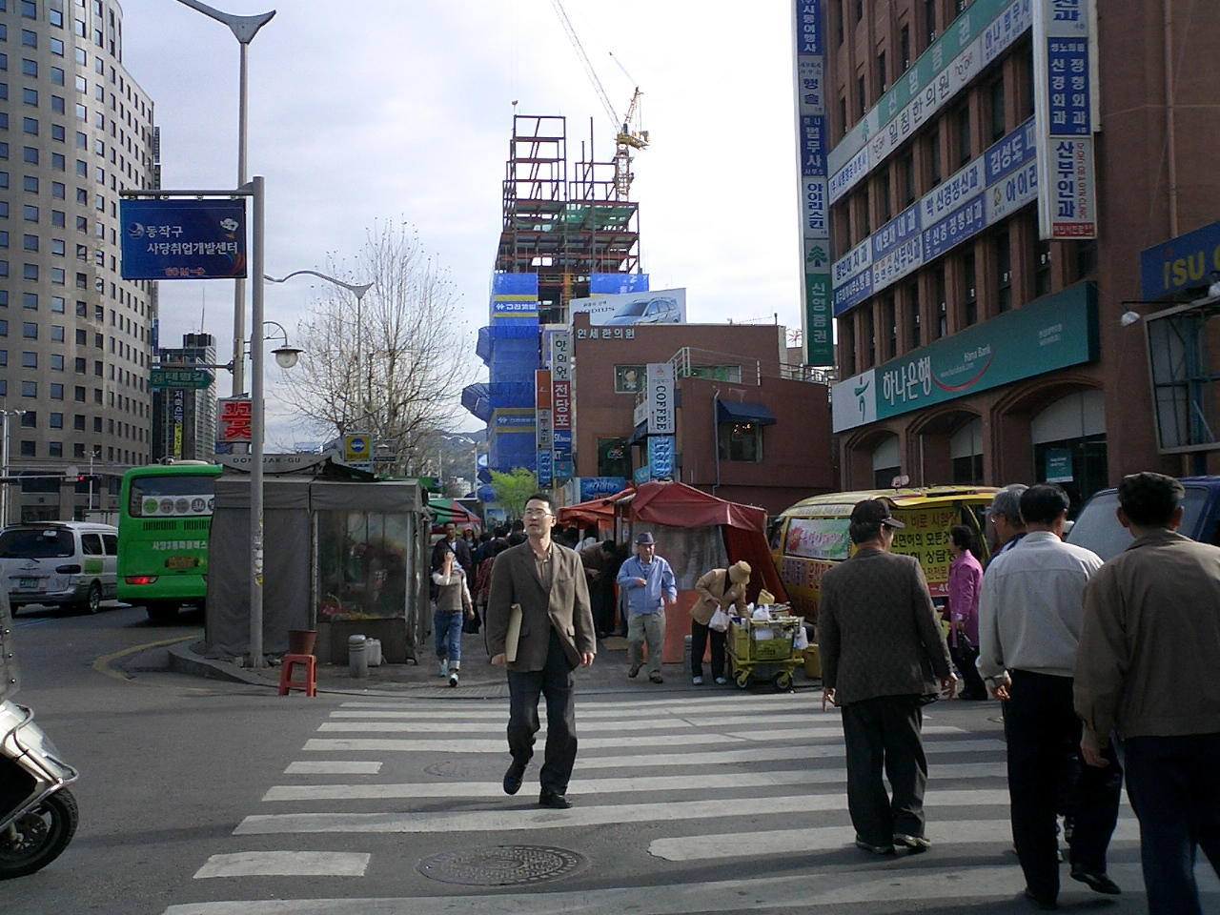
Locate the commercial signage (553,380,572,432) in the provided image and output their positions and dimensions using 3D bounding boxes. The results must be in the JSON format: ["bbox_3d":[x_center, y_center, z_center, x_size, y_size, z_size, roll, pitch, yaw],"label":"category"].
[{"bbox_3d":[-2.137,-2.311,58.149,0.805,2.183,0.300,0,-4,-7],"label":"commercial signage"}]

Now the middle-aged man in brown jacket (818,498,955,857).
[{"bbox_3d":[1.358,1.069,6.489,0.600,1.700,0.450,-1,-4,4],"label":"middle-aged man in brown jacket"}]

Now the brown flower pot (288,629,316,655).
[{"bbox_3d":[-3.207,1.917,13.607,0.285,0.240,0.285,0,-4,-5],"label":"brown flower pot"}]

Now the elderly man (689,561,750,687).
[{"bbox_3d":[1.192,1.786,14.273,0.620,1.350,0.500,-4,-5,45],"label":"elderly man"}]

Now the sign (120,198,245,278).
[{"bbox_3d":[-5.167,-2.638,15.850,1.519,0.958,0.100,-1,-4,-3],"label":"sign"}]

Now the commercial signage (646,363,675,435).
[{"bbox_3d":[1.501,-1.707,38.649,0.800,2.110,0.300,0,-4,-7],"label":"commercial signage"}]

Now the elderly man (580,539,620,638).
[{"bbox_3d":[-0.176,1.985,19.857,0.650,1.460,0.520,-2,-4,21],"label":"elderly man"}]

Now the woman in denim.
[{"bbox_3d":[-1.745,1.752,14.481,0.450,1.520,0.500,-1,-4,-3],"label":"woman in denim"}]

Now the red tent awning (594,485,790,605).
[{"bbox_3d":[0.947,1.046,16.100,2.150,1.420,2.100,0,-4,-7],"label":"red tent awning"}]

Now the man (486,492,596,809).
[{"bbox_3d":[-0.411,1.116,7.648,0.570,1.784,0.480,0,-4,-16],"label":"man"}]

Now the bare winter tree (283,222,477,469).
[{"bbox_3d":[-6.381,-1.346,36.000,5.100,10.314,5.000,0,-4,-7],"label":"bare winter tree"}]

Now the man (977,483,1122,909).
[{"bbox_3d":[1.844,0.985,5.520,0.550,1.720,0.480,-1,-4,12],"label":"man"}]

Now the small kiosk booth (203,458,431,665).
[{"bbox_3d":[-3.628,1.290,16.552,2.500,2.400,2.700,0,-4,-7],"label":"small kiosk booth"}]

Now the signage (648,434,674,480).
[{"bbox_3d":[1.783,0.001,45.149,0.904,1.431,0.300,0,-4,-7],"label":"signage"}]

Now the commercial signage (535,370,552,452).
[{"bbox_3d":[-3.280,-2.271,64.149,0.772,3.953,0.300,0,-4,-7],"label":"commercial signage"}]

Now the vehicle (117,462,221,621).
[{"bbox_3d":[-8.254,1.859,27.859,2.350,2.950,8.800,0,-4,-7],"label":"vehicle"}]

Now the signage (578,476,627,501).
[{"bbox_3d":[-0.251,1.076,43.124,1.600,0.849,0.250,0,-4,-7],"label":"signage"}]

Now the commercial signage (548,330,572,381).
[{"bbox_3d":[-1.825,-3.709,48.149,0.780,1.859,0.300,0,-4,-7],"label":"commercial signage"}]

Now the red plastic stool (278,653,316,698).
[{"bbox_3d":[-3.251,2.258,13.586,0.335,0.445,0.335,0,-4,-5],"label":"red plastic stool"}]

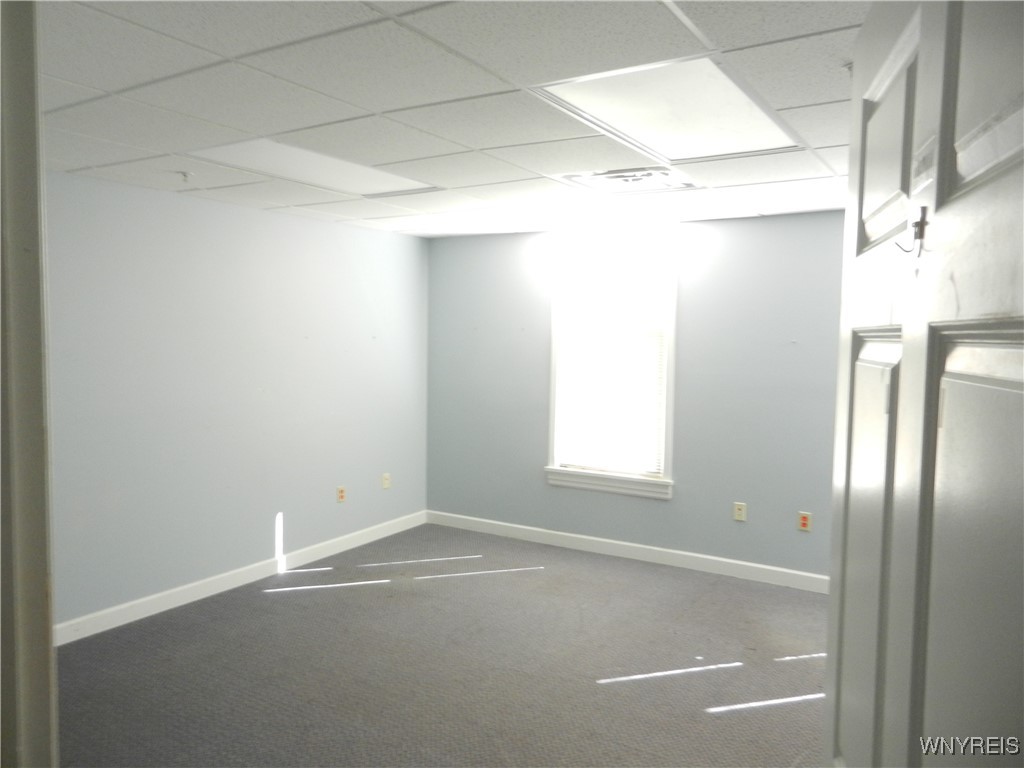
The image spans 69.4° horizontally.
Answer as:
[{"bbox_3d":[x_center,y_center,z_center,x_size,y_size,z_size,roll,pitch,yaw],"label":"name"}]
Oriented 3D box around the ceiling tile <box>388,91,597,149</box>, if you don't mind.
[{"bbox_3d":[-0.061,-0.968,2.748,0.600,0.020,0.600,4,5,32],"label":"ceiling tile"}]

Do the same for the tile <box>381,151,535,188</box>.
[{"bbox_3d":[-0.248,-1.026,3.554,0.605,0.022,0.605,3,5,32],"label":"tile"}]

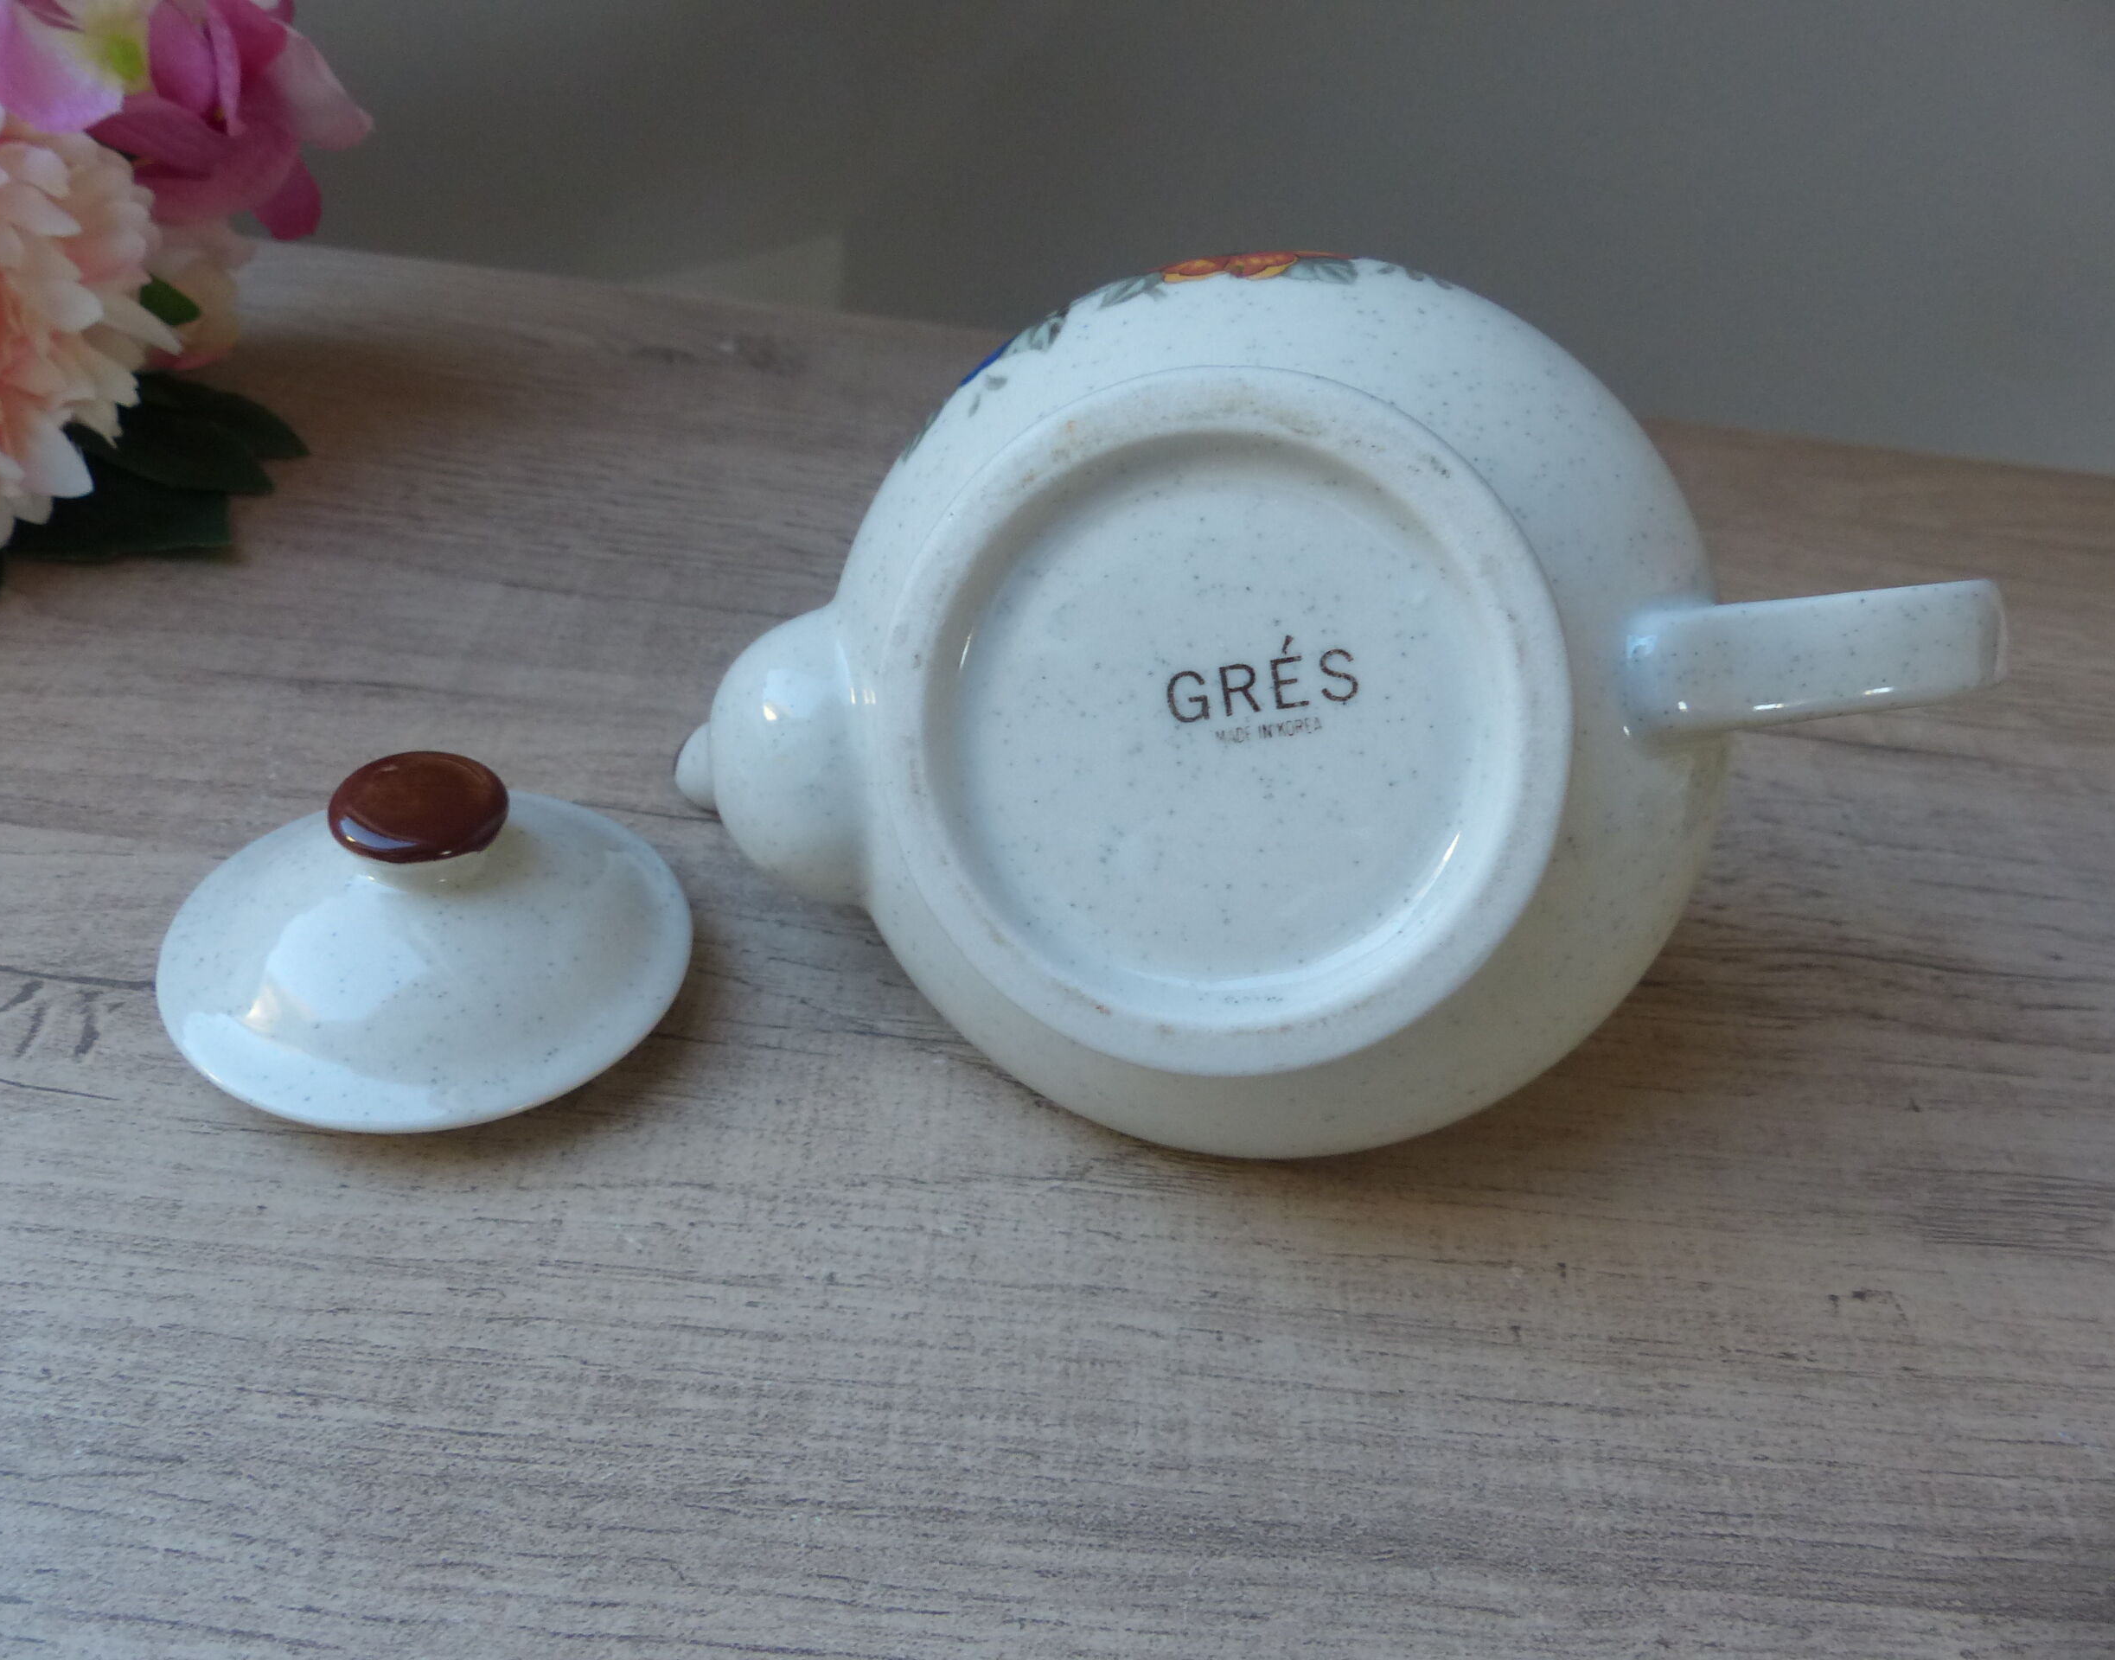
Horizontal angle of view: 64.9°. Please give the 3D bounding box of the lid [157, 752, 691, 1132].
[{"bbox_3d":[-0.107,0.009,0.284,0.088,0.041,0.088,6,40,-5],"label":"lid"}]

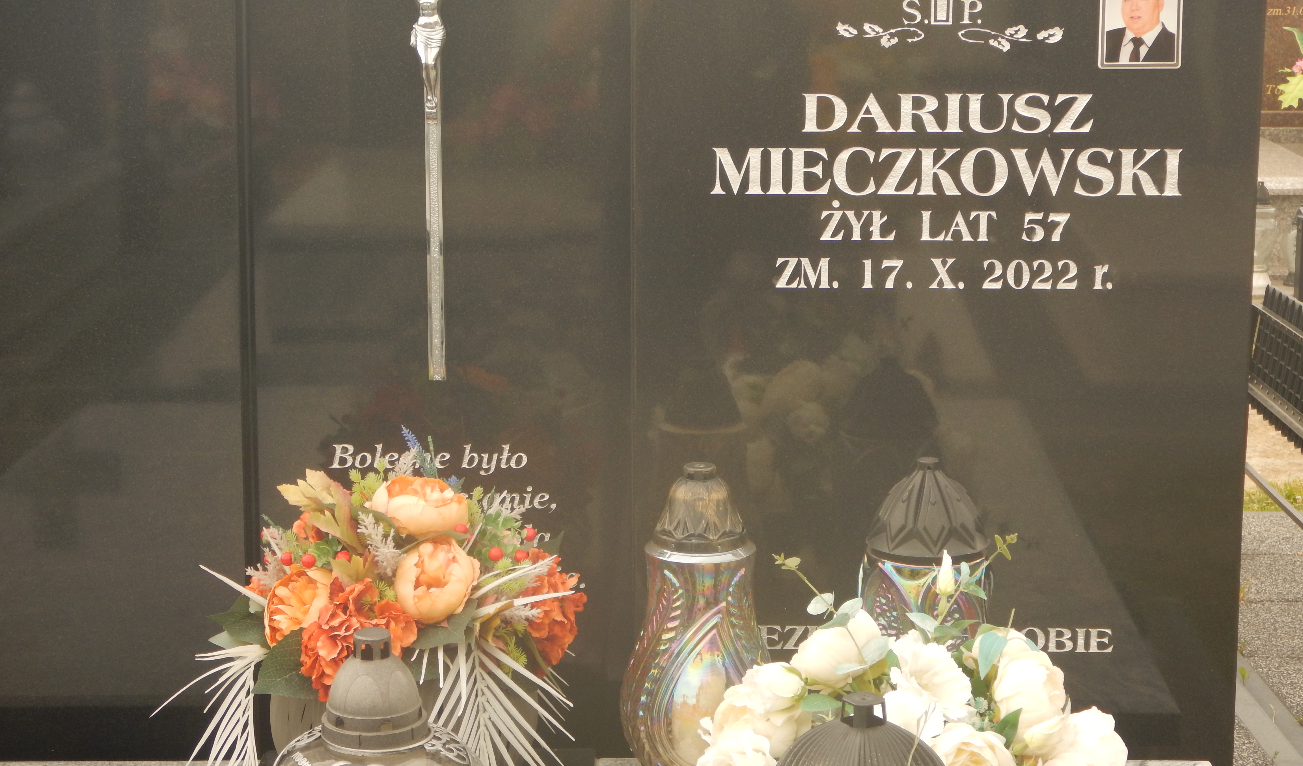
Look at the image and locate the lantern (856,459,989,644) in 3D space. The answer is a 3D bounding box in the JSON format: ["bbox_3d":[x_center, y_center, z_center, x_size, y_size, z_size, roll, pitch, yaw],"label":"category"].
[{"bbox_3d":[0.286,0.274,2.610,0.154,0.390,0.154,0,12,0],"label":"lantern"}]

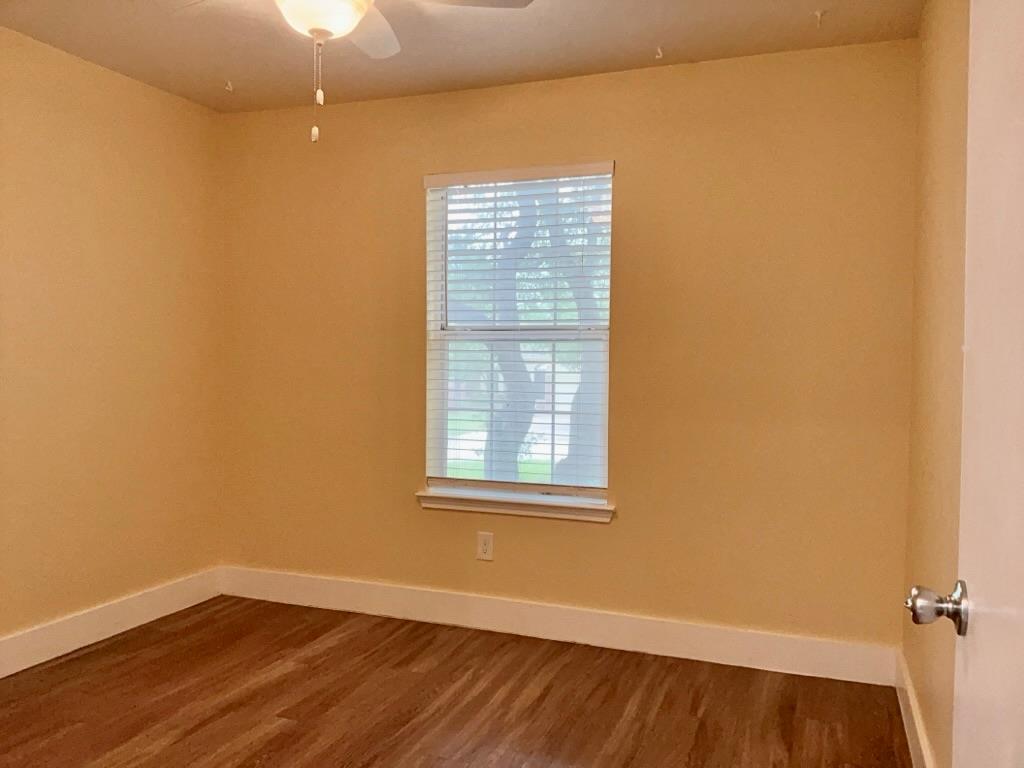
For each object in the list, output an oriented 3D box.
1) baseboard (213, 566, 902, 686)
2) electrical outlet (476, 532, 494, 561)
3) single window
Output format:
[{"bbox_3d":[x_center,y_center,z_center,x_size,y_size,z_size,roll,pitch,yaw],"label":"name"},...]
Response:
[{"bbox_3d":[-0.023,1.024,3.508,3.107,0.146,0.018,1,2,21],"label":"baseboard"},{"bbox_3d":[-0.118,0.722,3.542,0.074,0.119,0.012,1,2,21],"label":"electrical outlet"},{"bbox_3d":[0.018,-0.228,3.493,0.858,1.405,0.090,1,2,21],"label":"single window"}]

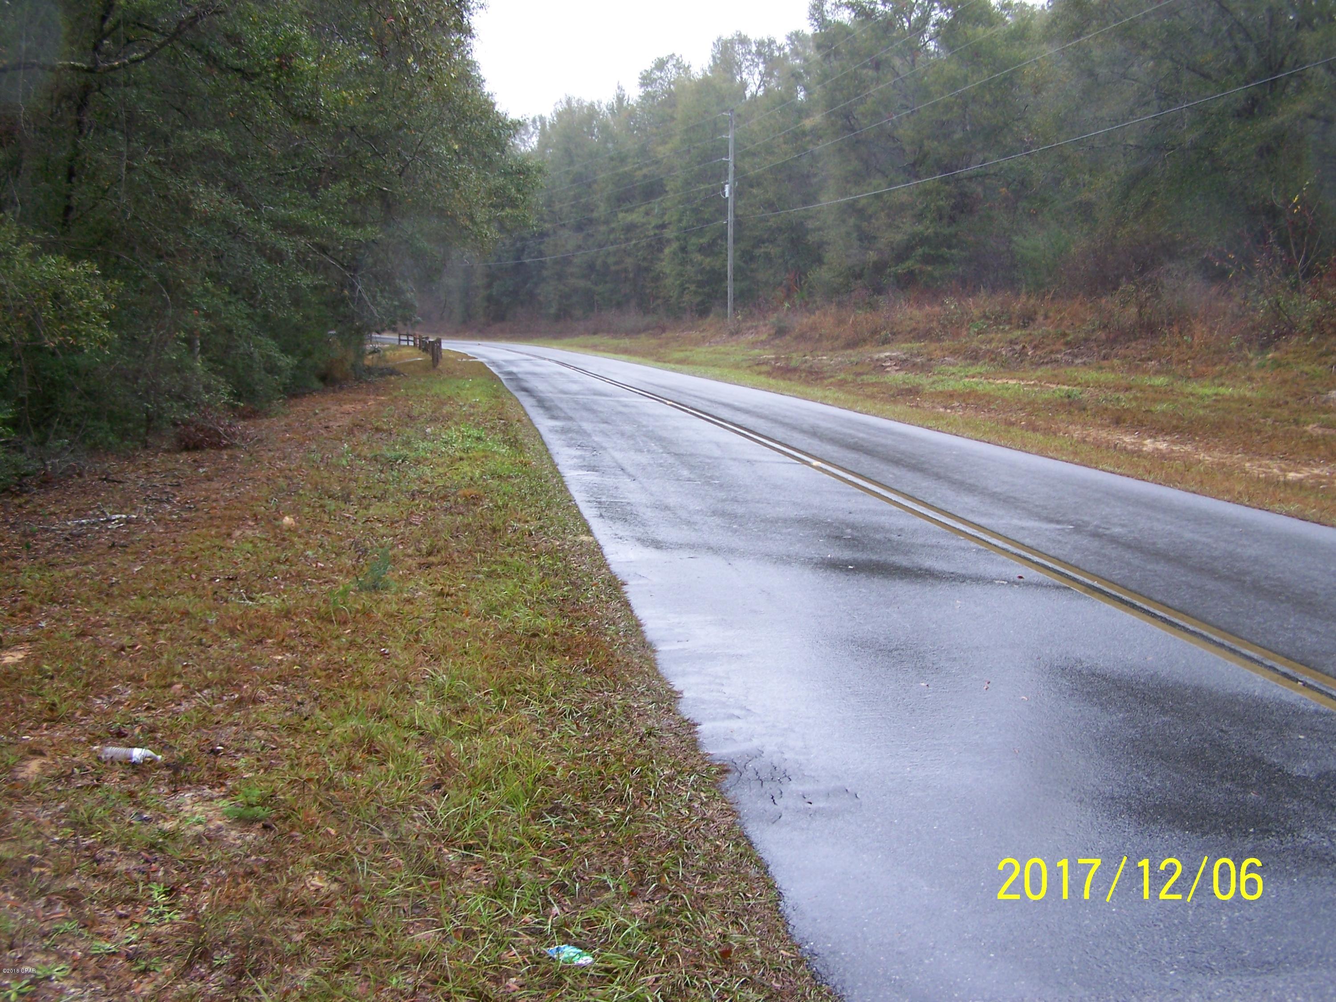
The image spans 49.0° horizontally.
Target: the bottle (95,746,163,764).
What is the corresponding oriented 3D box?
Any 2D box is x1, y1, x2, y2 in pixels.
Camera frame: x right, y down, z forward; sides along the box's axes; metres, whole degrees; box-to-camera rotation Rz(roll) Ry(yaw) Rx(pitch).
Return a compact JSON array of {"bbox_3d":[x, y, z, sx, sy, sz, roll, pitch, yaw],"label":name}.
[{"bbox_3d":[-1.903,0.897,5.178,0.230,0.060,0.065,2,7,14],"label":"bottle"}]

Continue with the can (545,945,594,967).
[{"bbox_3d":[-0.239,1.103,3.554,0.118,0.030,0.065,3,8,24],"label":"can"}]

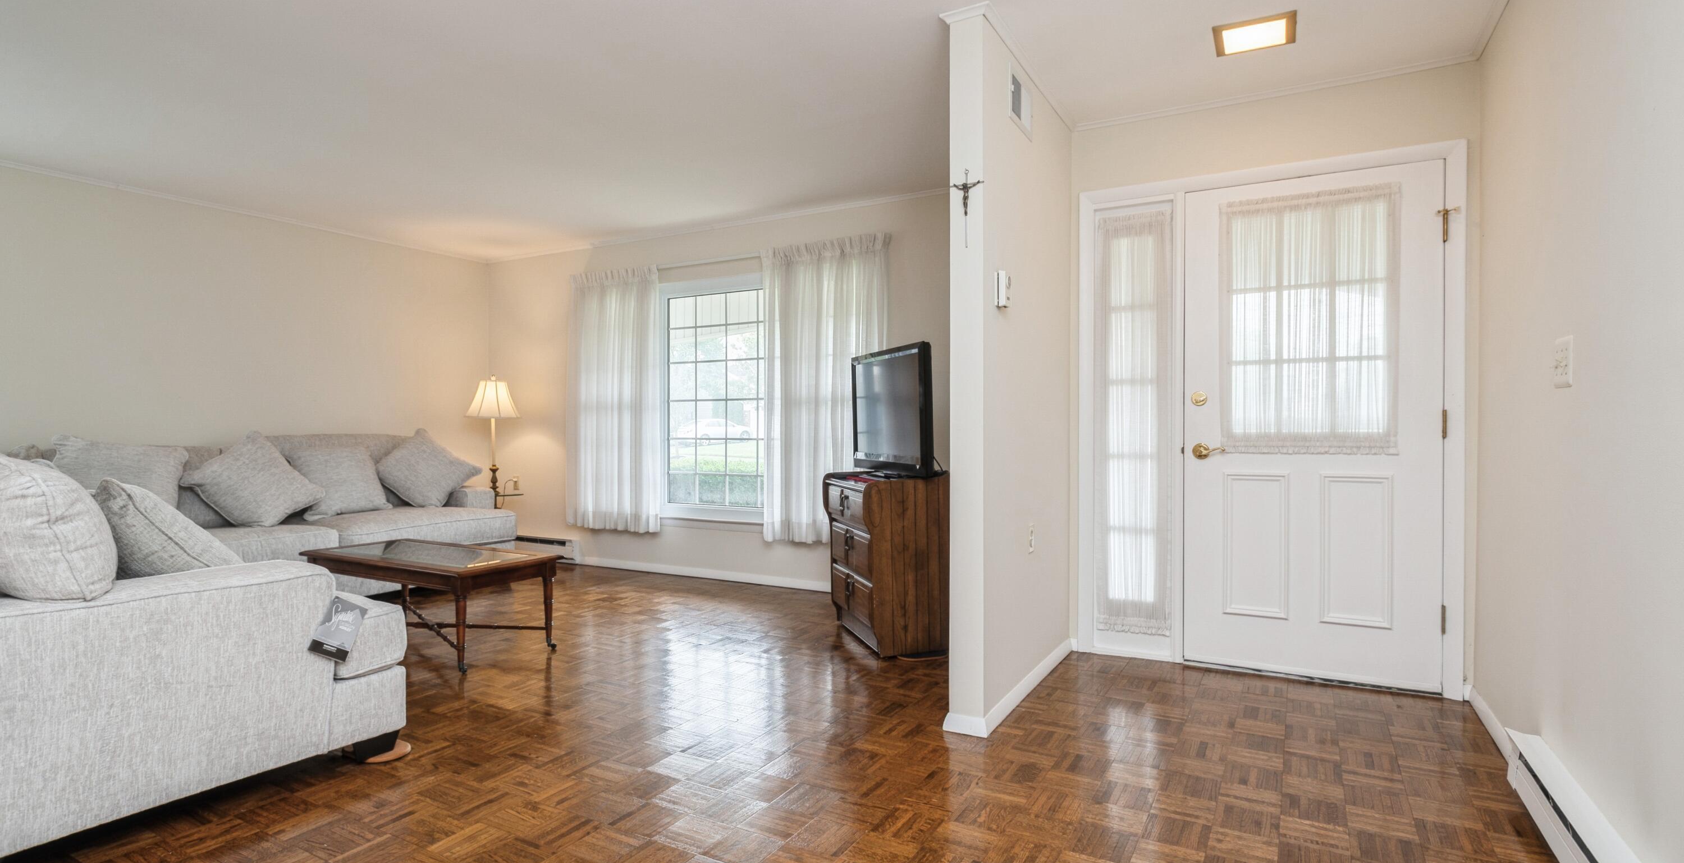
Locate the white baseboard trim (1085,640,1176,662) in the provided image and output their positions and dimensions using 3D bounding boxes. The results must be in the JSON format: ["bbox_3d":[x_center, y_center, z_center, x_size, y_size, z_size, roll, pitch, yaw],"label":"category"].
[{"bbox_3d":[1.288,0.996,3.570,0.390,0.055,0.025,0,0,30],"label":"white baseboard trim"}]

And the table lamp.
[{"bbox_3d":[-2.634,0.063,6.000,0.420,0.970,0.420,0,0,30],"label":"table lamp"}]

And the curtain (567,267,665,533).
[{"bbox_3d":[-1.687,-0.235,5.867,0.950,1.910,0.120,0,0,30],"label":"curtain"}]

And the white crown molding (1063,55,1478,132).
[{"bbox_3d":[1.709,-1.398,3.309,1.486,0.038,0.034,0,0,30],"label":"white crown molding"}]

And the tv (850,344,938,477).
[{"bbox_3d":[0.257,-0.079,3.966,0.210,0.640,0.900,0,0,-19],"label":"tv"}]

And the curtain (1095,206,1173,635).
[{"bbox_3d":[1.308,-0.036,3.563,0.318,1.885,0.030,0,0,30],"label":"curtain"}]

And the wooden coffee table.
[{"bbox_3d":[-1.989,0.810,3.838,1.240,0.425,0.545,0,0,30],"label":"wooden coffee table"}]

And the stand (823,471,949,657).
[{"bbox_3d":[0.230,0.613,3.993,0.470,0.820,0.680,0,0,-17],"label":"stand"}]

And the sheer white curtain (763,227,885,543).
[{"bbox_3d":[-0.121,-0.231,4.981,0.940,1.910,0.120,0,0,30],"label":"sheer white curtain"}]

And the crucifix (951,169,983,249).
[{"bbox_3d":[0.415,-0.746,2.652,0.122,0.268,0.026,0,0,30],"label":"crucifix"}]

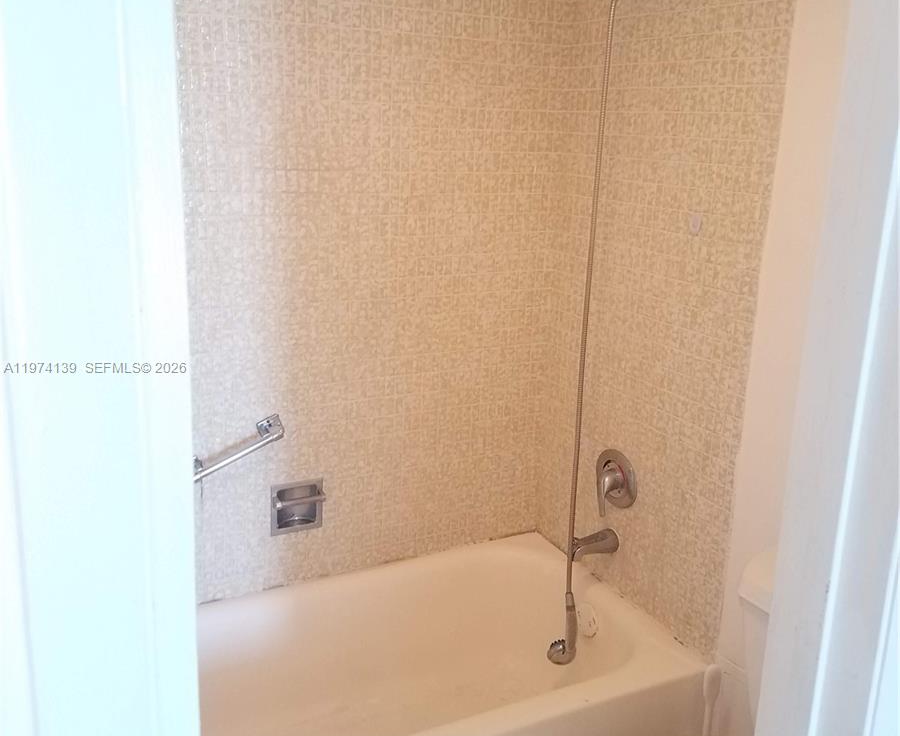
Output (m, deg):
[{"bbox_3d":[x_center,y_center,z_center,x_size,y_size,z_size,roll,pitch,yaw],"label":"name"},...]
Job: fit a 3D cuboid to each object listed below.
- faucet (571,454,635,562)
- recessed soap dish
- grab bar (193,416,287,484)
[{"bbox_3d":[0.386,0.372,2.417,0.137,0.297,0.166,-6,17,-26],"label":"faucet"},{"bbox_3d":[-0.411,0.375,2.430,0.140,0.139,0.080,-6,17,-26],"label":"recessed soap dish"},{"bbox_3d":[-0.541,0.211,2.269,0.288,0.046,0.078,-28,26,-18],"label":"grab bar"}]

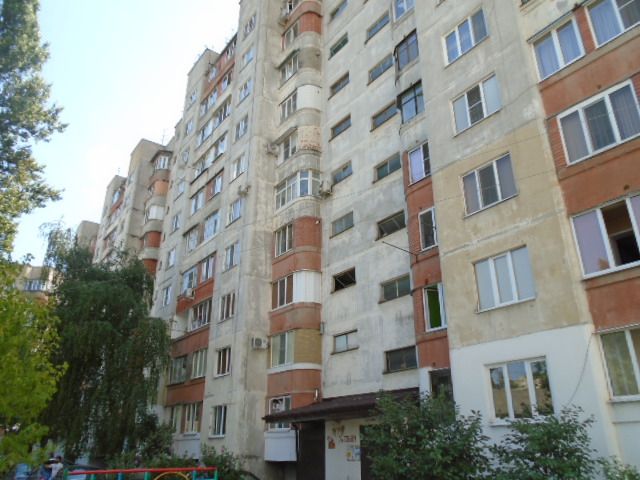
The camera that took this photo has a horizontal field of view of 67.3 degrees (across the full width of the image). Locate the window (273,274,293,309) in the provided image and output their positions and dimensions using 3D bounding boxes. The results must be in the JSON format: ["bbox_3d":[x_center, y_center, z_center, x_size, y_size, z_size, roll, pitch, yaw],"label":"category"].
[{"bbox_3d":[-1.854,2.553,23.601,0.170,1.450,1.850,17,-29,-34],"label":"window"}]

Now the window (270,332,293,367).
[{"bbox_3d":[-1.832,5.276,23.039,0.170,1.420,1.647,17,-29,-34],"label":"window"}]

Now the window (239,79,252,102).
[{"bbox_3d":[-4.819,-9.526,31.257,0.150,1.393,1.678,17,-29,-34],"label":"window"}]

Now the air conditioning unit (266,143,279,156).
[{"bbox_3d":[-2.678,-5.282,28.592,0.779,0.553,0.307,17,-29,-35],"label":"air conditioning unit"}]

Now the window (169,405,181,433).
[{"bbox_3d":[-8.231,10.233,27.387,0.150,1.456,1.730,17,-29,-34],"label":"window"}]

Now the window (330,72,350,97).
[{"bbox_3d":[1.147,-8.505,26.586,0.160,0.747,1.687,17,-28,-34],"label":"window"}]

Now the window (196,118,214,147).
[{"bbox_3d":[-8.351,-7.839,35.085,0.170,1.489,2.374,17,-29,-34],"label":"window"}]

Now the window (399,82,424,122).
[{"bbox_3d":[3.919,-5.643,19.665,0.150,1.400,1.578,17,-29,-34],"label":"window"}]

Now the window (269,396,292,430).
[{"bbox_3d":[-1.773,7.669,21.272,0.170,1.350,1.720,17,-29,-34],"label":"window"}]

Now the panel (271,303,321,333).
[{"bbox_3d":[-1.221,3.941,23.524,1.162,1.303,2.777,17,-28,-34],"label":"panel"}]

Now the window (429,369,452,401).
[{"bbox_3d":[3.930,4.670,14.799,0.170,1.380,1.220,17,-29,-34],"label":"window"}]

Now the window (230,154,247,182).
[{"bbox_3d":[-4.825,-4.263,28.940,0.150,1.393,1.678,17,-29,-34],"label":"window"}]

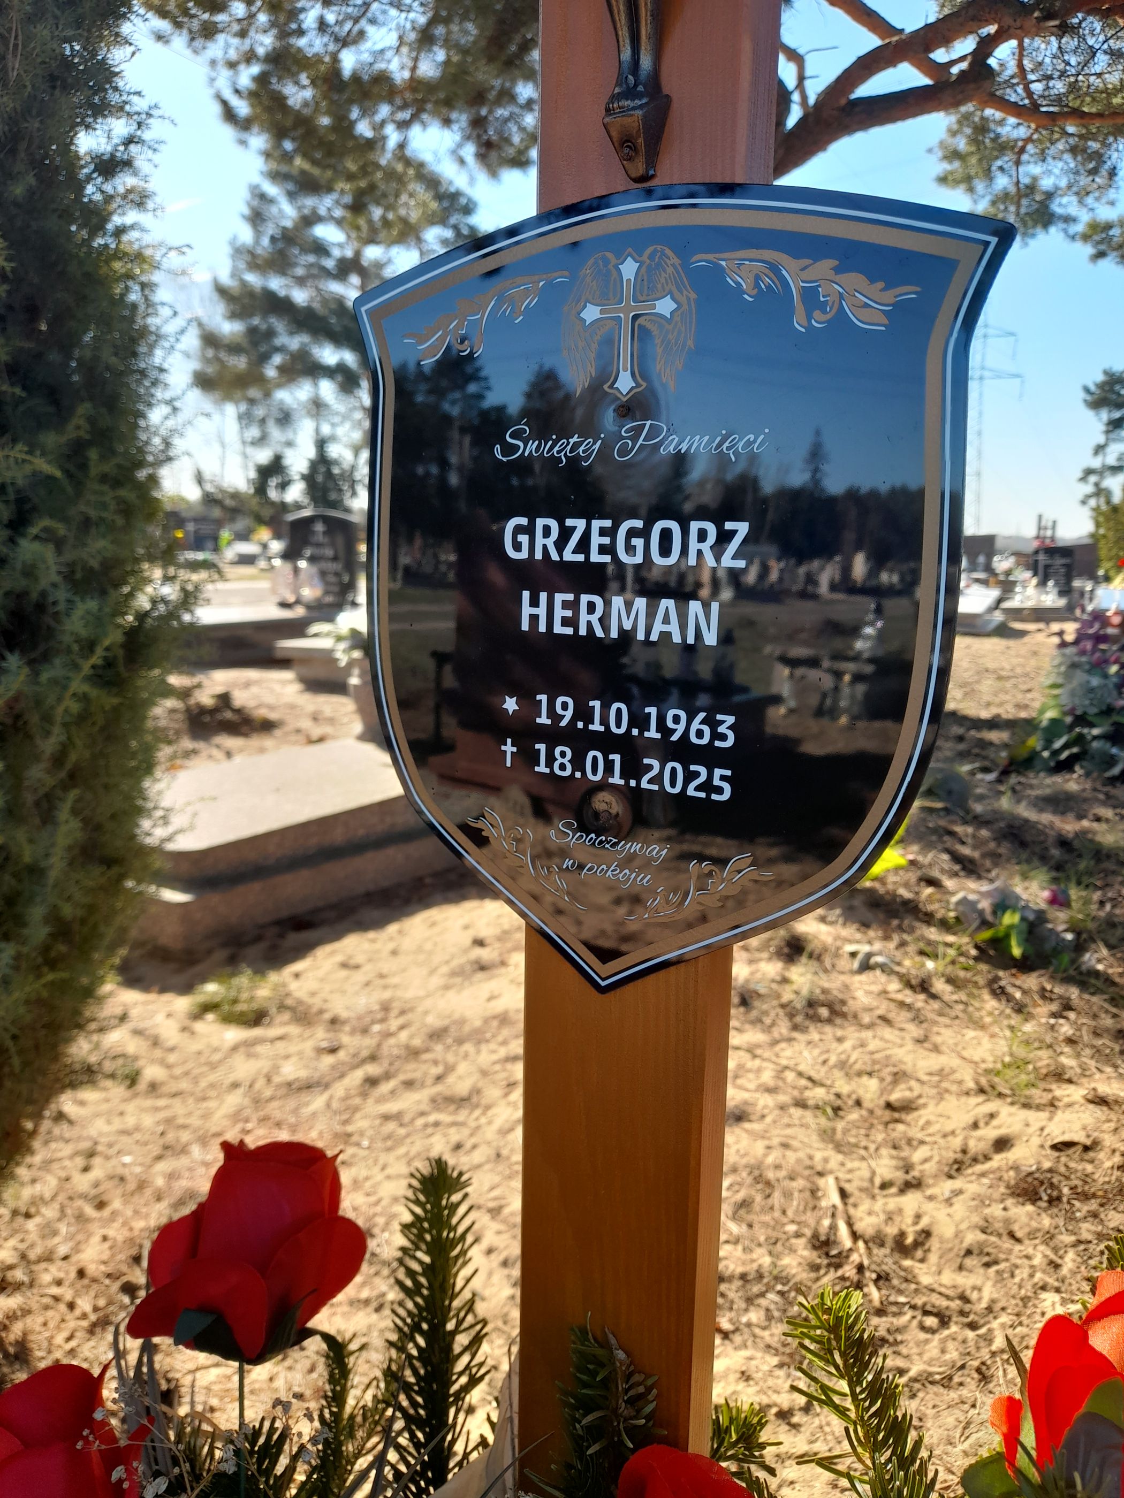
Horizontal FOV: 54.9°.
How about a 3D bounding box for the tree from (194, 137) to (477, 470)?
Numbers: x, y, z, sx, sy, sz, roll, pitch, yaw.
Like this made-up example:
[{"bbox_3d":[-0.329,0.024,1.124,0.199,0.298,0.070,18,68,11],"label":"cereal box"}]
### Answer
[{"bbox_3d":[-4.538,-7.183,21.020,6.200,8.600,6.000,-1,11,0],"label":"tree"}]

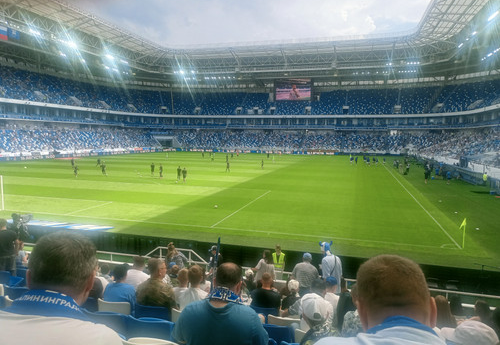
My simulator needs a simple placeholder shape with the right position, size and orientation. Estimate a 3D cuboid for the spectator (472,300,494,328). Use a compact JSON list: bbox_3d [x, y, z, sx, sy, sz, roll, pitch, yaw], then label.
[{"bbox_3d":[2.939,2.174,5.261,0.480,1.170,0.700,3,5,15],"label":"spectator"}]

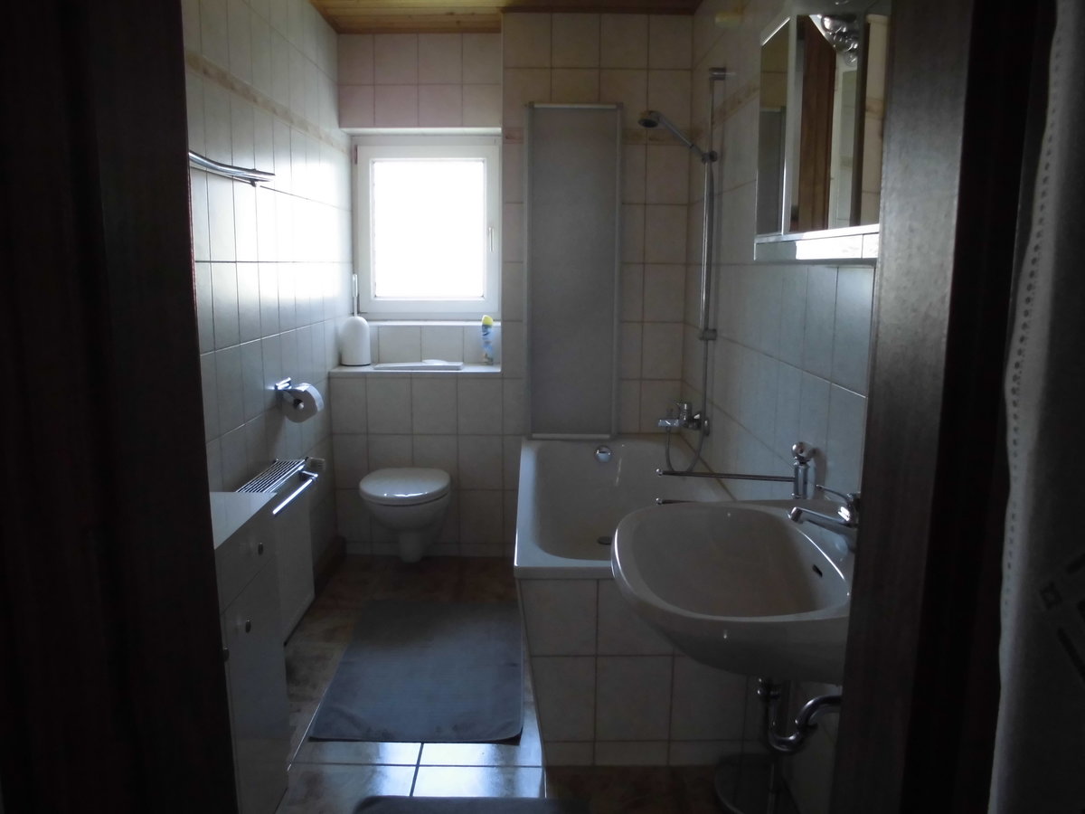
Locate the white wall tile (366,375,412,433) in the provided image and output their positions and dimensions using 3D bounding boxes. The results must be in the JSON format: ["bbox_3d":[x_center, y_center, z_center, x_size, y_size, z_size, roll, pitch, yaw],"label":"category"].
[{"bbox_3d":[-0.673,-0.003,3.597,0.200,0.250,0.010,0,10,0],"label":"white wall tile"}]

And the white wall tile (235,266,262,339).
[{"bbox_3d":[-0.942,-0.335,2.606,0.010,0.249,0.198,0,10,0],"label":"white wall tile"}]

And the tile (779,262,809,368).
[{"bbox_3d":[0.634,-0.229,2.056,0.010,0.249,0.198,0,10,-1],"label":"tile"}]

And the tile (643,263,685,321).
[{"bbox_3d":[0.522,-0.488,3.503,0.179,0.249,0.010,0,10,0],"label":"tile"}]

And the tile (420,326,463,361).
[{"bbox_3d":[-0.474,-0.297,3.870,0.202,0.175,0.010,0,10,0],"label":"tile"}]

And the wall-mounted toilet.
[{"bbox_3d":[-0.561,0.503,3.386,0.370,0.400,0.555,0,10,0],"label":"wall-mounted toilet"}]

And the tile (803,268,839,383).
[{"bbox_3d":[0.621,-0.190,1.812,0.010,0.249,0.198,0,10,0],"label":"tile"}]

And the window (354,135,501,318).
[{"bbox_3d":[-0.554,-0.870,3.993,0.727,0.881,0.080,0,10,0],"label":"window"}]

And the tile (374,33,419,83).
[{"bbox_3d":[-0.663,-1.574,3.693,0.198,0.216,0.010,0,10,0],"label":"tile"}]

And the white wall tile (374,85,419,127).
[{"bbox_3d":[-0.664,-1.375,3.728,0.198,0.184,0.010,0,10,0],"label":"white wall tile"}]

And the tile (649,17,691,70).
[{"bbox_3d":[0.527,-1.490,3.334,0.180,0.207,0.010,0,10,0],"label":"tile"}]

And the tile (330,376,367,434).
[{"bbox_3d":[-0.851,-0.002,3.587,0.160,0.249,0.010,0,10,0],"label":"tile"}]

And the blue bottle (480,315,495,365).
[{"bbox_3d":[-0.254,-0.309,3.783,0.056,0.235,0.056,0,10,0],"label":"blue bottle"}]

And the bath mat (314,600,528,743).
[{"bbox_3d":[-0.374,0.845,2.716,0.595,0.020,0.945,0,10,-2],"label":"bath mat"}]

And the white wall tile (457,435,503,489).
[{"bbox_3d":[-0.273,0.243,3.627,0.200,0.247,0.010,0,10,0],"label":"white wall tile"}]

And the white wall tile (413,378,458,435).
[{"bbox_3d":[-0.473,-0.002,3.598,0.200,0.250,0.010,0,10,0],"label":"white wall tile"}]

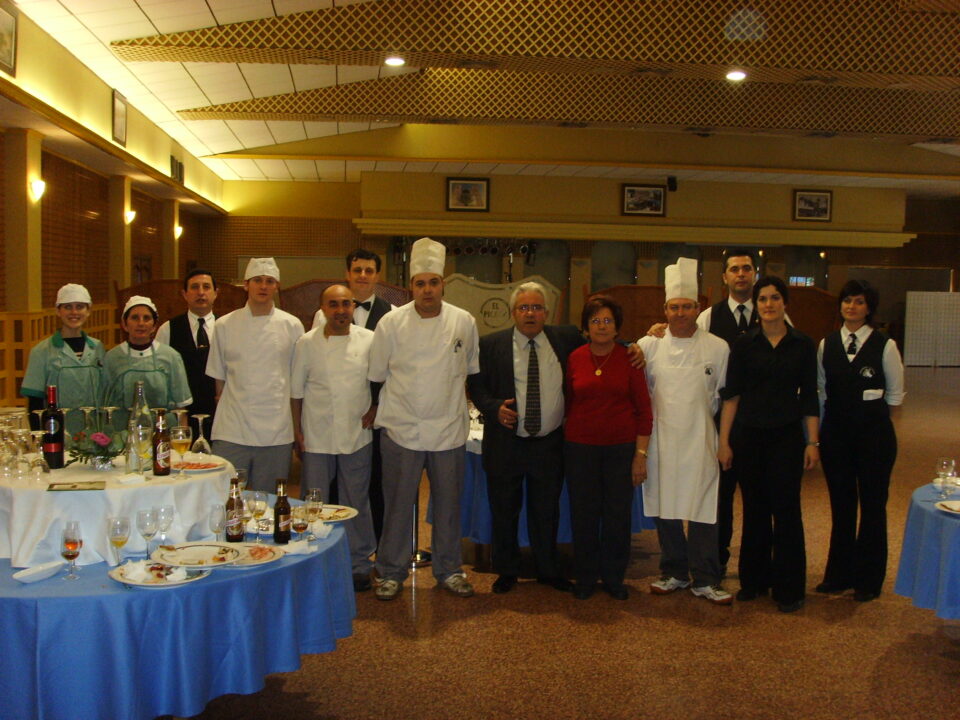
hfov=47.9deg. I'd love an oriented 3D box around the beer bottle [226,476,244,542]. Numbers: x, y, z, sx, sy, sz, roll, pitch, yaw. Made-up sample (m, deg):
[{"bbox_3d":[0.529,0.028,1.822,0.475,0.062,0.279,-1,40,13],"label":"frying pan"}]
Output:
[{"bbox_3d":[-0.827,0.505,3.645,0.061,0.216,0.061,0,5,-10],"label":"beer bottle"}]

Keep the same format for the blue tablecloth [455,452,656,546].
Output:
[{"bbox_3d":[0.408,0.762,6.949,1.420,0.570,1.420,1,4,-7],"label":"blue tablecloth"}]

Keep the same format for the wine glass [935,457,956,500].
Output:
[{"bbox_3d":[2.002,0.510,4.652,0.076,0.170,0.076,3,5,20],"label":"wine glass"}]

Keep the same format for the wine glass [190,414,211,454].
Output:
[{"bbox_3d":[-1.078,0.285,4.171,0.076,0.153,0.076,0,5,-15],"label":"wine glass"}]

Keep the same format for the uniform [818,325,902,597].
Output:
[{"bbox_3d":[2.087,0.531,5.932,0.460,1.455,0.300,3,4,21],"label":"uniform"}]

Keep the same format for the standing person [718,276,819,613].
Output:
[{"bbox_3d":[1.525,0.423,5.735,0.530,1.735,0.360,2,4,13],"label":"standing person"}]

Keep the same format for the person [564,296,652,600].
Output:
[{"bbox_3d":[0.667,0.454,5.619,0.470,1.555,0.310,2,5,12],"label":"person"}]

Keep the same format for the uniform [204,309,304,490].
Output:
[{"bbox_3d":[-1.225,0.434,5.865,0.530,1.470,0.320,1,4,-10],"label":"uniform"}]

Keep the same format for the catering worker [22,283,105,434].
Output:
[{"bbox_3d":[-2.112,0.420,5.502,0.460,1.606,0.300,0,4,-19],"label":"catering worker"}]

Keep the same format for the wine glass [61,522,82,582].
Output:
[{"bbox_3d":[-1.284,0.606,3.395,0.066,0.160,0.066,0,4,-21],"label":"wine glass"}]

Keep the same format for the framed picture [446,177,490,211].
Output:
[{"bbox_3d":[-0.231,-3.133,20.500,0.800,0.660,0.050,1,5,-8],"label":"framed picture"}]

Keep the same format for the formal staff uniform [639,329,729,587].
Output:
[{"bbox_3d":[1.063,0.514,5.623,0.490,1.354,0.300,2,5,6],"label":"formal staff uniform"}]

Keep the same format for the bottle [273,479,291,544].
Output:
[{"bbox_3d":[-0.695,0.533,3.821,0.061,0.224,0.061,1,4,0],"label":"bottle"}]

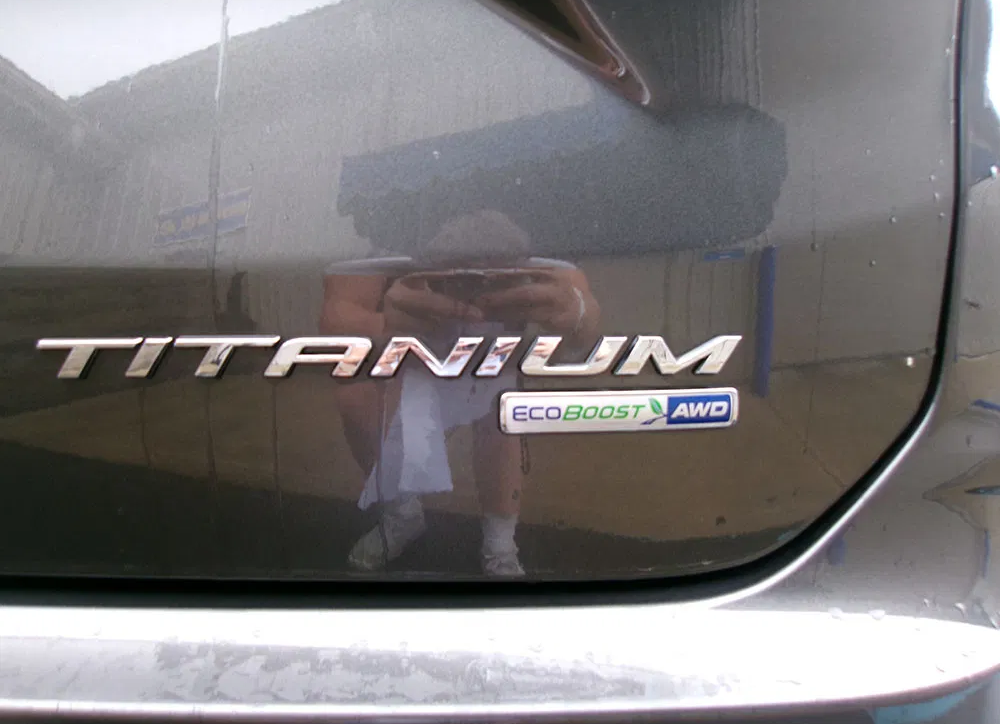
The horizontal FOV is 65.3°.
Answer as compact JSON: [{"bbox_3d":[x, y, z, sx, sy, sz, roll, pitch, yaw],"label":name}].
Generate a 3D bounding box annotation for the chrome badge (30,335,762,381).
[{"bbox_3d":[-0.048,-0.002,0.336,0.302,0.017,0.008,0,9,0],"label":"chrome badge"}]

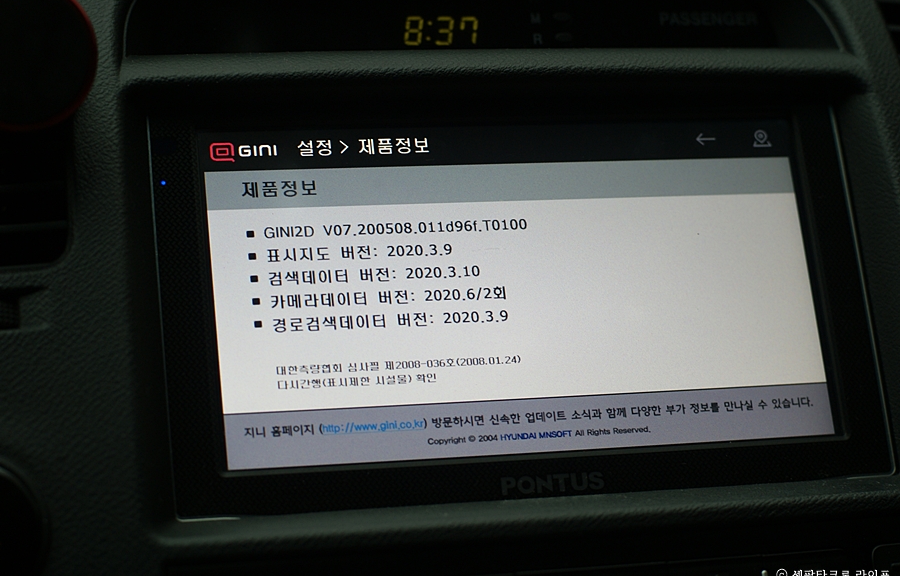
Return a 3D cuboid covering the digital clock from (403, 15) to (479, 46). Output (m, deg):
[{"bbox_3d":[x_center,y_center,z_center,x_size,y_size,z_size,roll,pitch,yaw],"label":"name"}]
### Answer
[{"bbox_3d":[-0.003,-0.071,0.514,0.021,0.008,0.006,-2,-7,-11],"label":"digital clock"}]

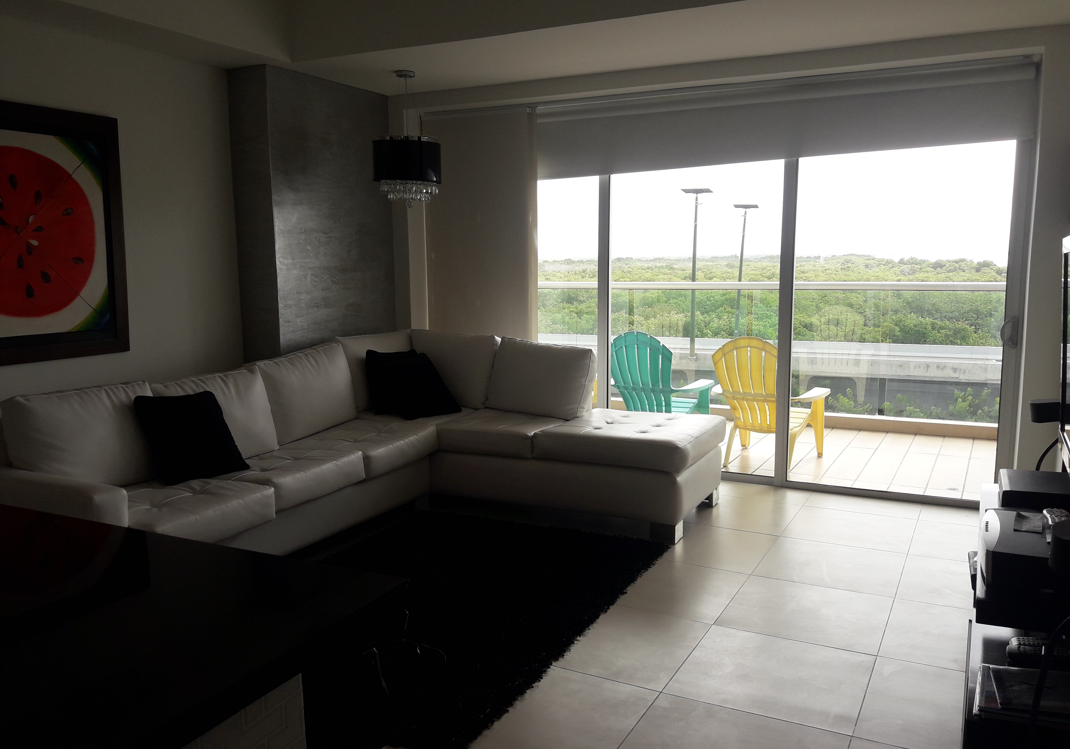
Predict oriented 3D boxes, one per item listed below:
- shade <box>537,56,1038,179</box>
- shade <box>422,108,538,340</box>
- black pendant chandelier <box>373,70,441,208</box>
[{"bbox_3d":[1.283,-1.473,5.084,2.867,0.465,0.110,4,9,28],"label":"shade"},{"bbox_3d":[-0.391,-0.668,6.092,0.910,2.320,0.110,4,9,28],"label":"shade"},{"bbox_3d":[-0.771,-1.420,5.259,0.404,0.800,0.404,0,8,0],"label":"black pendant chandelier"}]

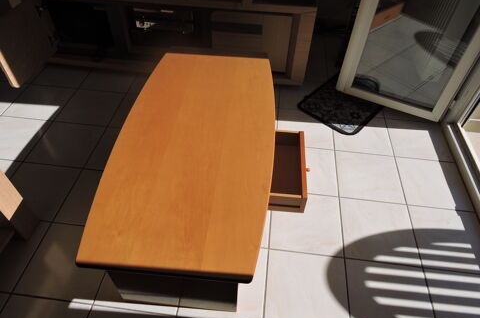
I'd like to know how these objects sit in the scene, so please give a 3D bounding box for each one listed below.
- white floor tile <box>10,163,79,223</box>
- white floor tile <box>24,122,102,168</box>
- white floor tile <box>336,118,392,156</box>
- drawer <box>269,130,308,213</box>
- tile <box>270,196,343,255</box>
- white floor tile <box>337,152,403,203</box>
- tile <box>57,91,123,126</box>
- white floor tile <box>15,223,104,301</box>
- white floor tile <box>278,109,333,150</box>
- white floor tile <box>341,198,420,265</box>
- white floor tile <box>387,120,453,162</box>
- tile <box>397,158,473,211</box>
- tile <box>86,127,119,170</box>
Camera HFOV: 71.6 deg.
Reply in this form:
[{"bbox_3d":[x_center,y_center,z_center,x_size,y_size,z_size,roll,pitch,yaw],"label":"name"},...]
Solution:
[{"bbox_3d":[-1.026,0.160,1.678,0.334,0.010,0.334,6,47,3],"label":"white floor tile"},{"bbox_3d":[-0.989,-0.089,1.925,0.337,0.010,0.337,6,48,3],"label":"white floor tile"},{"bbox_3d":[0.739,-0.154,2.056,0.337,0.010,0.337,6,48,3],"label":"white floor tile"},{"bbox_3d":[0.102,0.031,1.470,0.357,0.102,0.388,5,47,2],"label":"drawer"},{"bbox_3d":[0.317,0.301,1.599,0.334,0.010,0.334,6,47,3],"label":"tile"},{"bbox_3d":[0.699,0.094,1.827,0.337,0.010,0.337,6,48,3],"label":"white floor tile"},{"bbox_3d":[-0.949,-0.336,2.154,0.337,0.010,0.337,6,48,3],"label":"tile"},{"bbox_3d":[-0.732,0.444,1.447,0.337,0.010,0.337,6,48,3],"label":"white floor tile"},{"bbox_3d":[0.395,-0.191,2.056,0.334,0.010,0.334,6,47,3],"label":"white floor tile"},{"bbox_3d":[0.652,0.337,1.580,0.334,0.010,0.334,6,47,3],"label":"white floor tile"},{"bbox_3d":[1.066,-0.120,2.017,0.334,0.010,0.334,6,47,3],"label":"white floor tile"},{"bbox_3d":[1.036,0.131,1.808,0.337,0.010,0.337,6,48,3],"label":"tile"},{"bbox_3d":[-0.651,-0.051,1.887,0.334,0.010,0.334,6,47,3],"label":"tile"}]

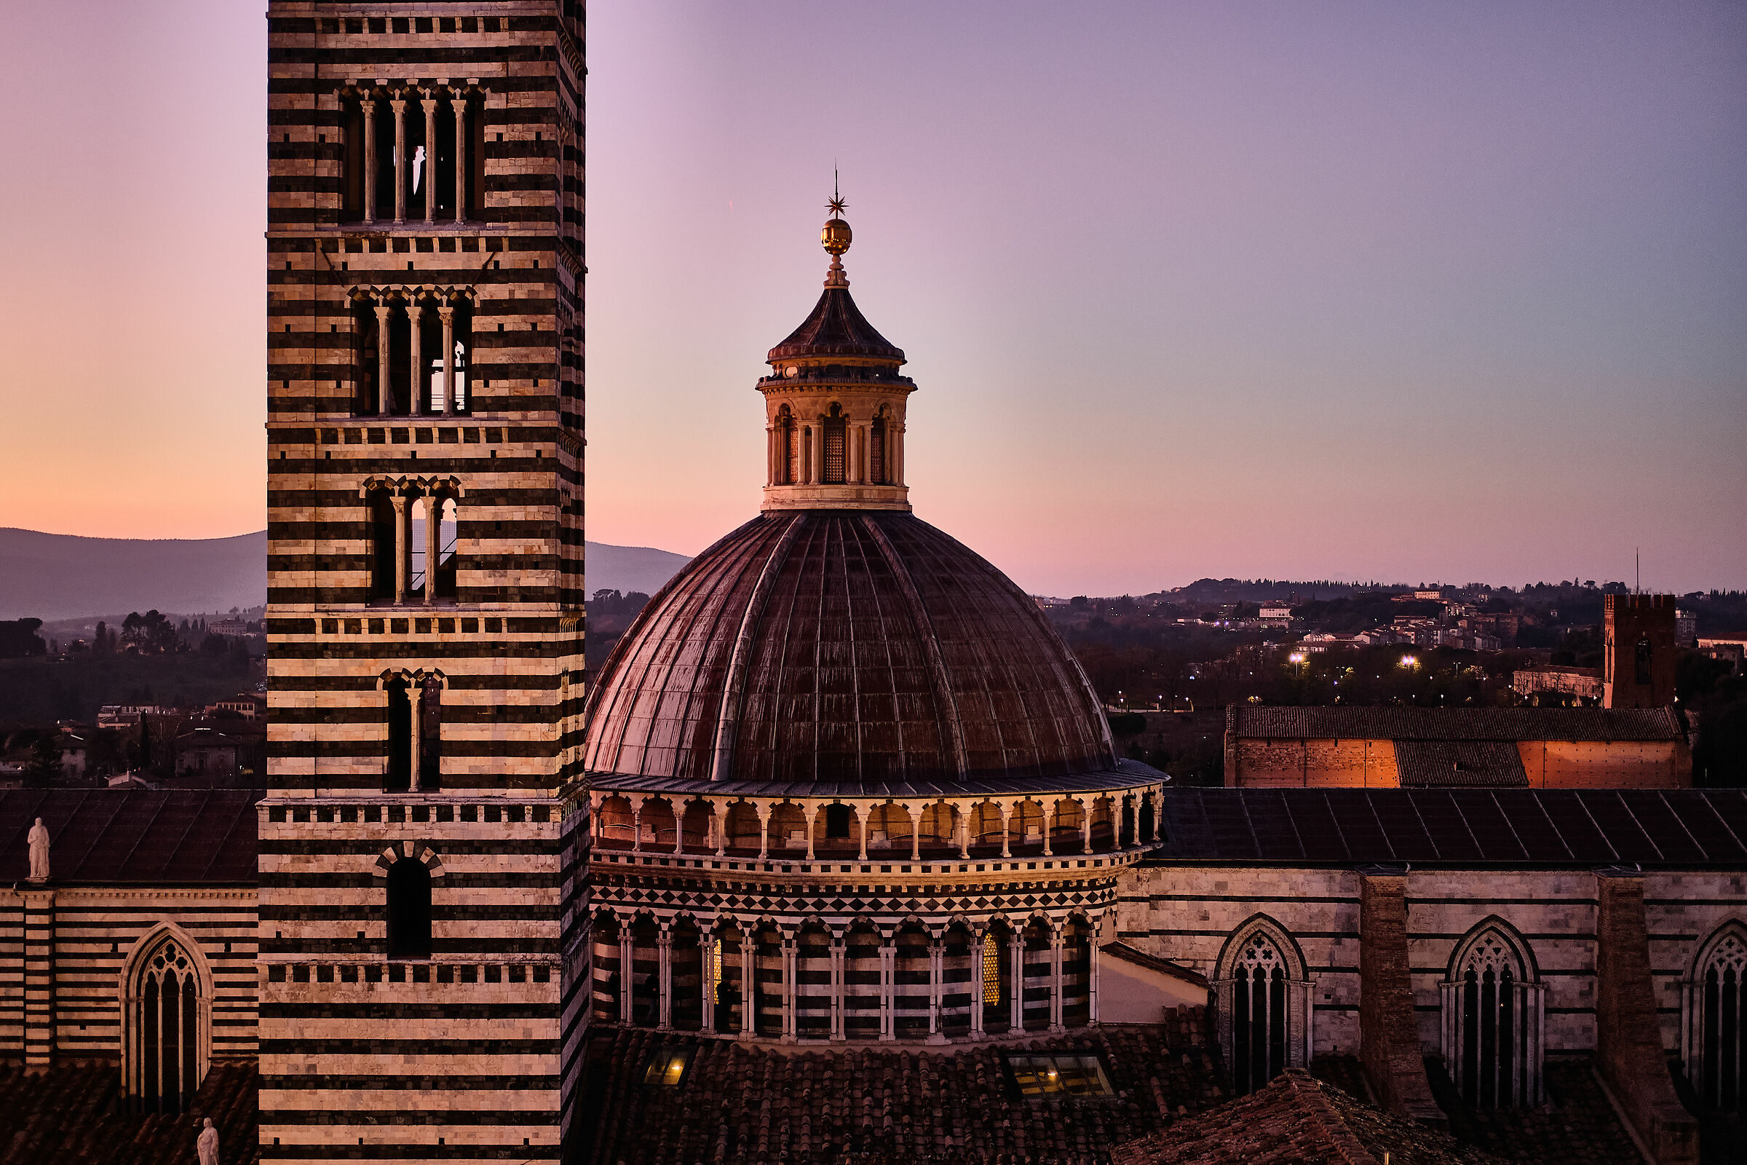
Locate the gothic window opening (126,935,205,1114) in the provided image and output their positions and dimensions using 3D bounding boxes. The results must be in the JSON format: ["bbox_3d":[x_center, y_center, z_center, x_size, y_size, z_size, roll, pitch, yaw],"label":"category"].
[{"bbox_3d":[-22.322,13.946,81.200,2.500,5.750,0.500,0,0,2],"label":"gothic window opening"}]

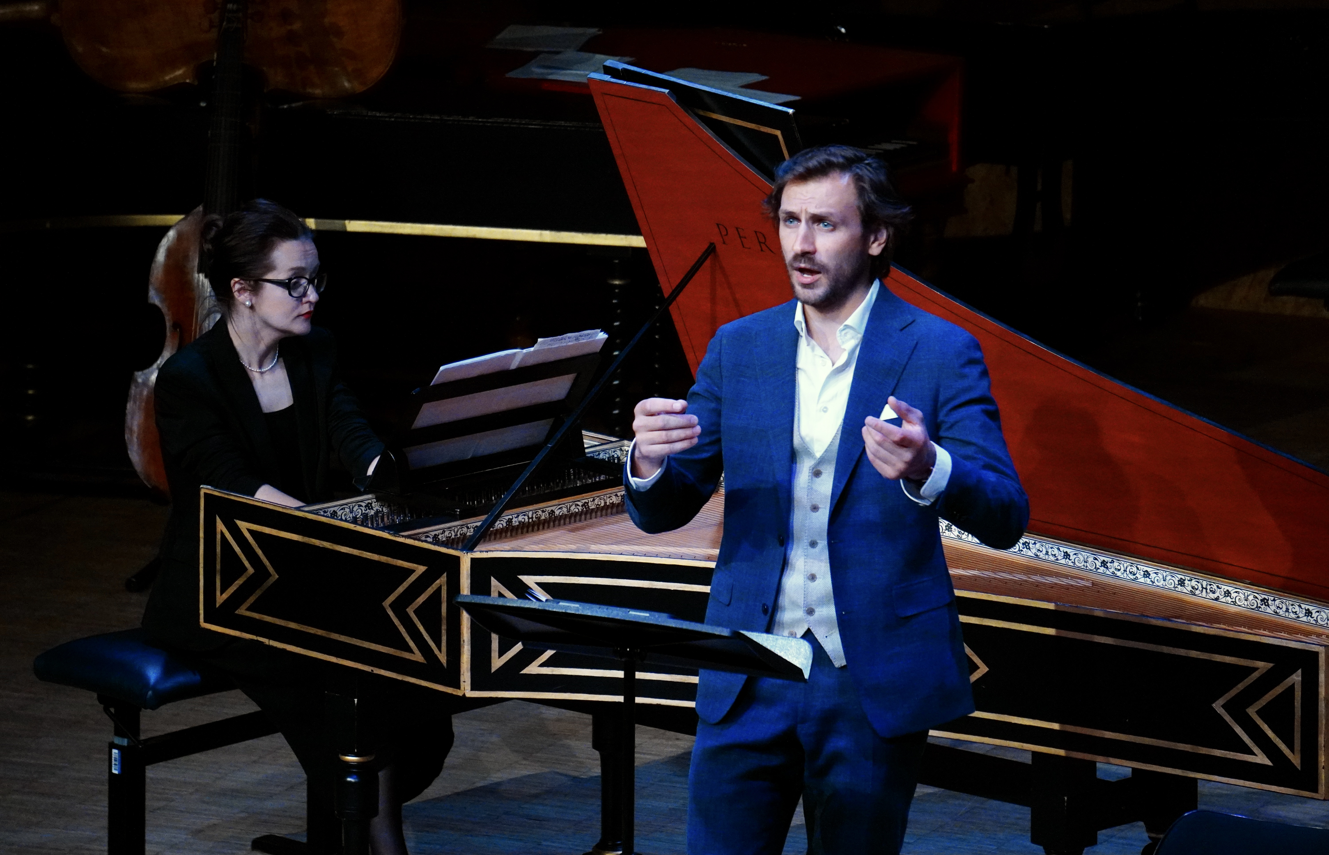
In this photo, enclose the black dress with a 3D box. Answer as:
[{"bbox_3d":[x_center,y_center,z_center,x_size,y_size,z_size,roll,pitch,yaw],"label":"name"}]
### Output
[{"bbox_3d":[-0.643,0.229,15.800,0.640,0.800,0.500,12,17,44],"label":"black dress"}]

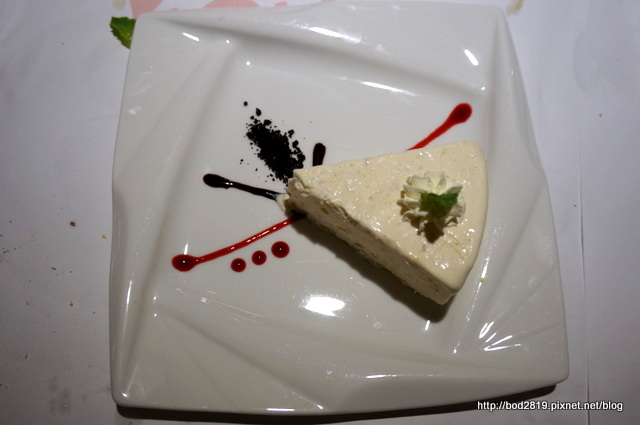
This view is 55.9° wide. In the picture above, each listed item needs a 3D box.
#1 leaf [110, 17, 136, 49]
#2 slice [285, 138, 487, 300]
[{"bbox_3d":[-0.126,-0.120,0.406,0.032,0.007,0.023,36,75,9],"label":"leaf"},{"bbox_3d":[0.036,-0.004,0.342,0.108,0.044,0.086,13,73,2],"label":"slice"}]

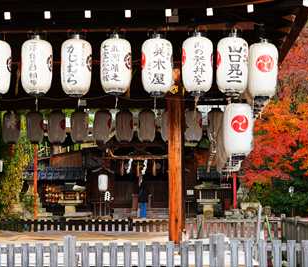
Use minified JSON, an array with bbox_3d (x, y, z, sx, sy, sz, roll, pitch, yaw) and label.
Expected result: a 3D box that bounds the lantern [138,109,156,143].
[{"bbox_3d":[-0.165,-0.175,18.050,0.430,0.800,0.430,-1,-5,3],"label":"lantern"}]

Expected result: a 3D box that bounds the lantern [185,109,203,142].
[{"bbox_3d":[0.992,-0.174,18.000,0.430,0.800,0.430,-1,-5,3],"label":"lantern"}]

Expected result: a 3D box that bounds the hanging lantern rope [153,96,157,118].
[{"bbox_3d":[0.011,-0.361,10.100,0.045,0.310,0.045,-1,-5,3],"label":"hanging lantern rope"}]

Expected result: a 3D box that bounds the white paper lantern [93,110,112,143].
[{"bbox_3d":[-1.284,-0.176,18.150,0.430,0.800,0.430,-1,-5,3],"label":"white paper lantern"}]

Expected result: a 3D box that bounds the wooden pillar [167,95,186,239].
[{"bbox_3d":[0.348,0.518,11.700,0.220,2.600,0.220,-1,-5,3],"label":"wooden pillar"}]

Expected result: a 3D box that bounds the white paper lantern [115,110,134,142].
[{"bbox_3d":[-0.732,-0.175,18.100,0.430,0.800,0.430,-1,-5,3],"label":"white paper lantern"}]

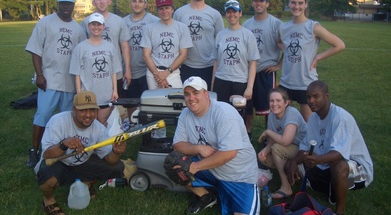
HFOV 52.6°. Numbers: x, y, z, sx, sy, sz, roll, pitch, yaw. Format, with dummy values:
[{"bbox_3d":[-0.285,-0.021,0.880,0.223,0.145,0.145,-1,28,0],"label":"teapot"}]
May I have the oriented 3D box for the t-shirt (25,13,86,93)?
[{"bbox_3d":[-1.396,-0.555,3.981,0.620,0.800,0.380,-5,14,-19],"label":"t-shirt"}]

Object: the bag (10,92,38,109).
[{"bbox_3d":[-2.846,-0.121,6.758,0.580,0.220,0.360,0,13,0],"label":"bag"}]

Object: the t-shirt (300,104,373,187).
[{"bbox_3d":[1.096,0.293,3.095,0.420,0.630,0.490,-13,18,-44],"label":"t-shirt"}]

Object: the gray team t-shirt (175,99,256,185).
[{"bbox_3d":[0.150,0.237,2.959,0.520,0.620,0.440,12,17,42],"label":"gray team t-shirt"}]

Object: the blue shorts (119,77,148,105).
[{"bbox_3d":[-0.678,-0.226,4.625,0.430,0.480,0.310,0,13,0],"label":"blue shorts"}]

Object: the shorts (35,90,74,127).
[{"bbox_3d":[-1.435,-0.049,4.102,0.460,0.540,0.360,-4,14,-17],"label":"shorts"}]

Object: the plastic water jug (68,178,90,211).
[{"bbox_3d":[-0.965,0.702,3.287,0.157,0.245,0.157,7,15,28],"label":"plastic water jug"}]

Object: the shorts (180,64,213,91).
[{"bbox_3d":[0.022,-0.255,4.405,0.430,0.500,0.300,1,13,4],"label":"shorts"}]

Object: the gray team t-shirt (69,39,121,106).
[{"bbox_3d":[-0.980,-0.340,3.883,0.505,0.640,0.280,-3,13,-14],"label":"gray team t-shirt"}]

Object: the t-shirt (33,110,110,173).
[{"bbox_3d":[-1.031,0.287,3.340,0.590,0.490,0.390,-6,14,-24],"label":"t-shirt"}]

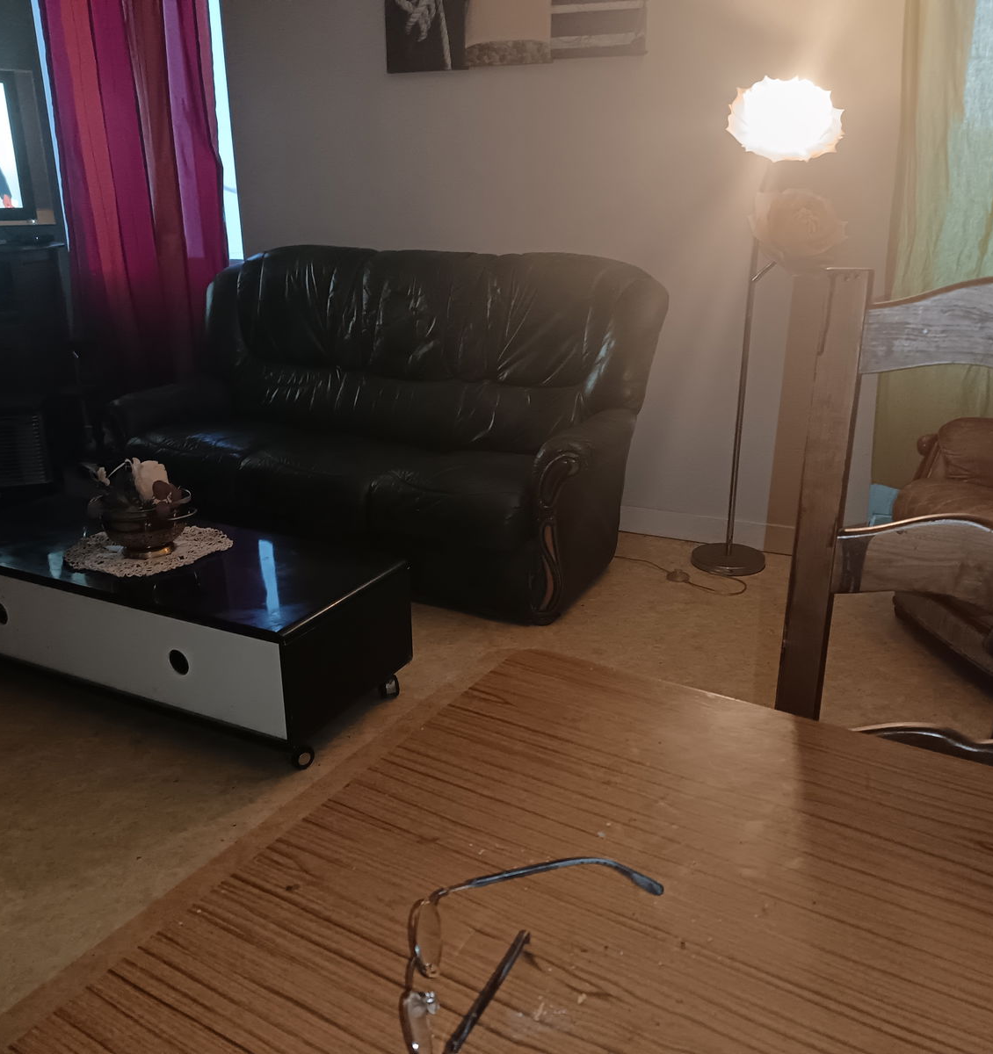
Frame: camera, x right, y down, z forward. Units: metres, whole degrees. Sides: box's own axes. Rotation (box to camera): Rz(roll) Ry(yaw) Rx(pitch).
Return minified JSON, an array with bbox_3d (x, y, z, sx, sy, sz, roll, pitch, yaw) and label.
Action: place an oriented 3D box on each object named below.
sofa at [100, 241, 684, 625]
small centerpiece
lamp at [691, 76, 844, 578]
[{"bbox_3d":[-0.386,-0.404,3.288,1.752,1.021,0.824,7,20,21],"label":"sofa"},{"bbox_3d":[-0.861,-0.045,2.367,0.241,0.230,0.197,2,19,8],"label":"small centerpiece"},{"bbox_3d":[0.842,-0.576,3.031,0.389,1.491,0.331,7,20,21],"label":"lamp"}]

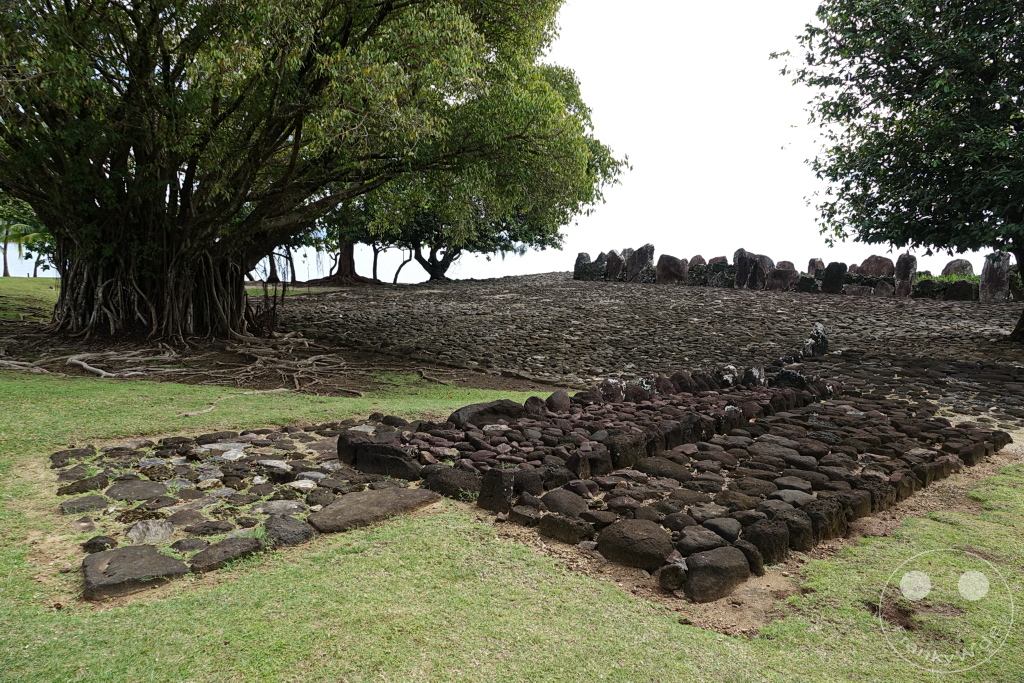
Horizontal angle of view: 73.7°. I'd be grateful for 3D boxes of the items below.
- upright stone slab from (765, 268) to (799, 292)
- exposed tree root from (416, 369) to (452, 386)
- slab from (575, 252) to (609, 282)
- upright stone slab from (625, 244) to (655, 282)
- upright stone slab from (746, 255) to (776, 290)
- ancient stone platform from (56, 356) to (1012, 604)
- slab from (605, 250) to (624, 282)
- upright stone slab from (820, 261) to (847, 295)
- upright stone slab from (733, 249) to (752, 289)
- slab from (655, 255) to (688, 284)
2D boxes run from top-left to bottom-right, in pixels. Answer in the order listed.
[{"bbox_3d":[7.820,-1.798,19.827,0.350,0.605,0.835,-8,11,-37],"label":"upright stone slab"},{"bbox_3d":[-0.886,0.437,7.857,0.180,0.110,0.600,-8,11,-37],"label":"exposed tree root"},{"bbox_3d":[3.021,-2.869,26.038,0.400,1.022,1.434,-8,11,-37],"label":"slab"},{"bbox_3d":[4.486,-2.782,24.071,0.350,1.390,1.066,-8,11,-37],"label":"upright stone slab"},{"bbox_3d":[7.398,-2.074,20.337,0.350,1.012,0.665,-8,11,-37],"label":"upright stone slab"},{"bbox_3d":[0.333,0.659,5.528,6.600,0.360,4.641,-8,11,-37],"label":"ancient stone platform"},{"bbox_3d":[3.750,-2.769,25.006,0.300,1.108,0.711,-8,11,-37],"label":"slab"},{"bbox_3d":[8.760,-1.727,18.552,0.300,0.814,0.576,-8,11,-37],"label":"upright stone slab"},{"bbox_3d":[7.013,-2.225,20.779,0.300,1.192,0.449,-8,11,-37],"label":"upright stone slab"},{"bbox_3d":[5.366,-2.428,23.009,0.400,0.979,1.095,-8,11,-37],"label":"slab"}]

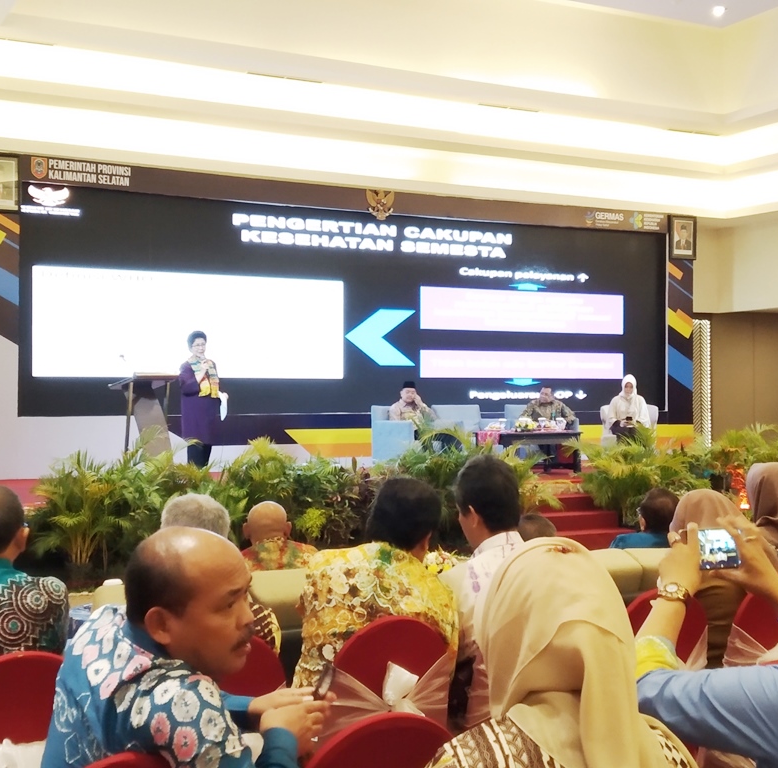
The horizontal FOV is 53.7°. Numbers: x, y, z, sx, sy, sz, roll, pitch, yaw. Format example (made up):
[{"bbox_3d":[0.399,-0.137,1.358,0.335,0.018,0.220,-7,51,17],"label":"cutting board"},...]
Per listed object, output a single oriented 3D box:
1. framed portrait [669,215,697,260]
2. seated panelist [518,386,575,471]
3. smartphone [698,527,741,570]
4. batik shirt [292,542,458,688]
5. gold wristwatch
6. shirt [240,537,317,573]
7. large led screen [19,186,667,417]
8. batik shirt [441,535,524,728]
[{"bbox_3d":[4.603,-2.286,12.077,0.518,0.695,0.050,0,-1,-19],"label":"framed portrait"},{"bbox_3d":[2.099,0.593,10.250,0.700,1.120,0.800,0,-1,3],"label":"seated panelist"},{"bbox_3d":[0.599,0.296,1.370,0.146,0.073,0.009,-3,1,0],"label":"smartphone"},{"bbox_3d":[-0.043,0.766,2.430,0.510,0.580,0.330,0,-1,-5],"label":"batik shirt"},{"bbox_3d":[0.477,0.351,1.290,0.054,0.043,0.028,6,34,28],"label":"gold wristwatch"},{"bbox_3d":[-0.493,0.952,3.150,0.450,0.600,0.300,0,-1,-14],"label":"shirt"},{"bbox_3d":[-0.026,-0.970,10.592,9.170,2.750,0.130,0,-1,-19],"label":"large led screen"},{"bbox_3d":[0.391,0.800,2.580,0.460,0.620,0.300,0,-1,-18],"label":"batik shirt"}]

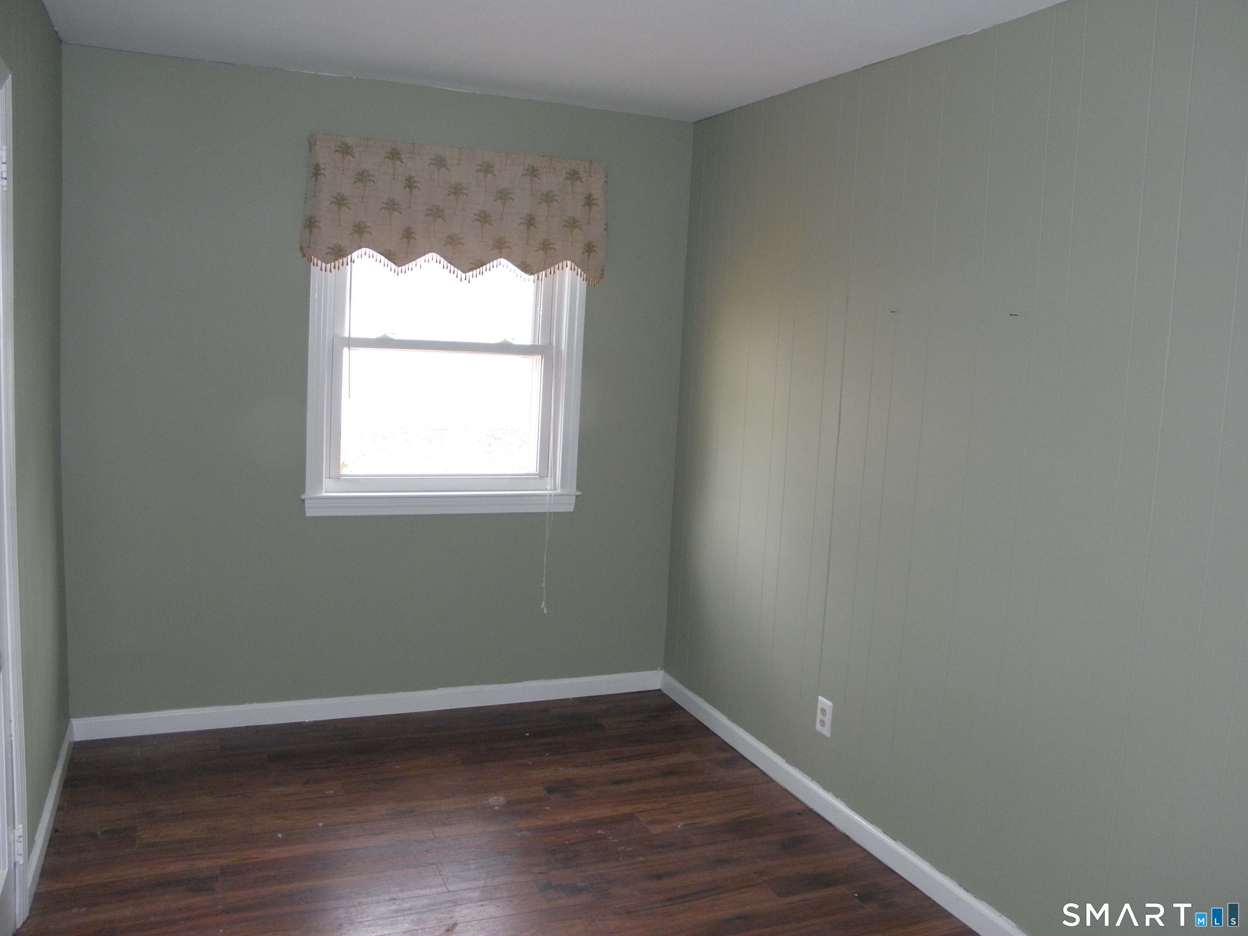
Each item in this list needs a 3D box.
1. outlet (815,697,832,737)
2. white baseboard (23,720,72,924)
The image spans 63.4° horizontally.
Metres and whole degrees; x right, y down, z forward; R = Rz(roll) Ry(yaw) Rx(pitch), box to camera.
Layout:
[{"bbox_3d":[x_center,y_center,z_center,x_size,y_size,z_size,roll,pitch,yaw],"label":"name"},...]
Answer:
[{"bbox_3d":[0.656,0.814,3.298,0.008,0.116,0.072,0,8,-24],"label":"outlet"},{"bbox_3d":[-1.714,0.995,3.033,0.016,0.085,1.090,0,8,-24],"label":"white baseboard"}]

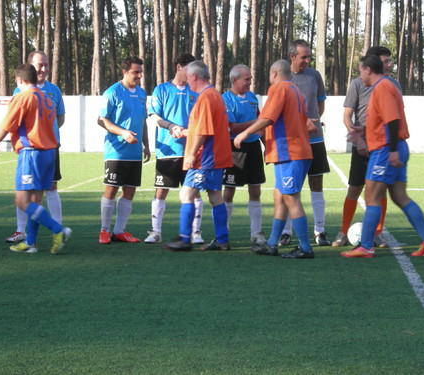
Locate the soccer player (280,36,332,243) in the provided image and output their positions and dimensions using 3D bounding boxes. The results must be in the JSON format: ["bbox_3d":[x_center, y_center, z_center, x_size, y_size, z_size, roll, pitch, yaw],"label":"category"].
[{"bbox_3d":[0.849,-0.400,12.739,0.550,1.873,0.450,-3,8,-20],"label":"soccer player"}]

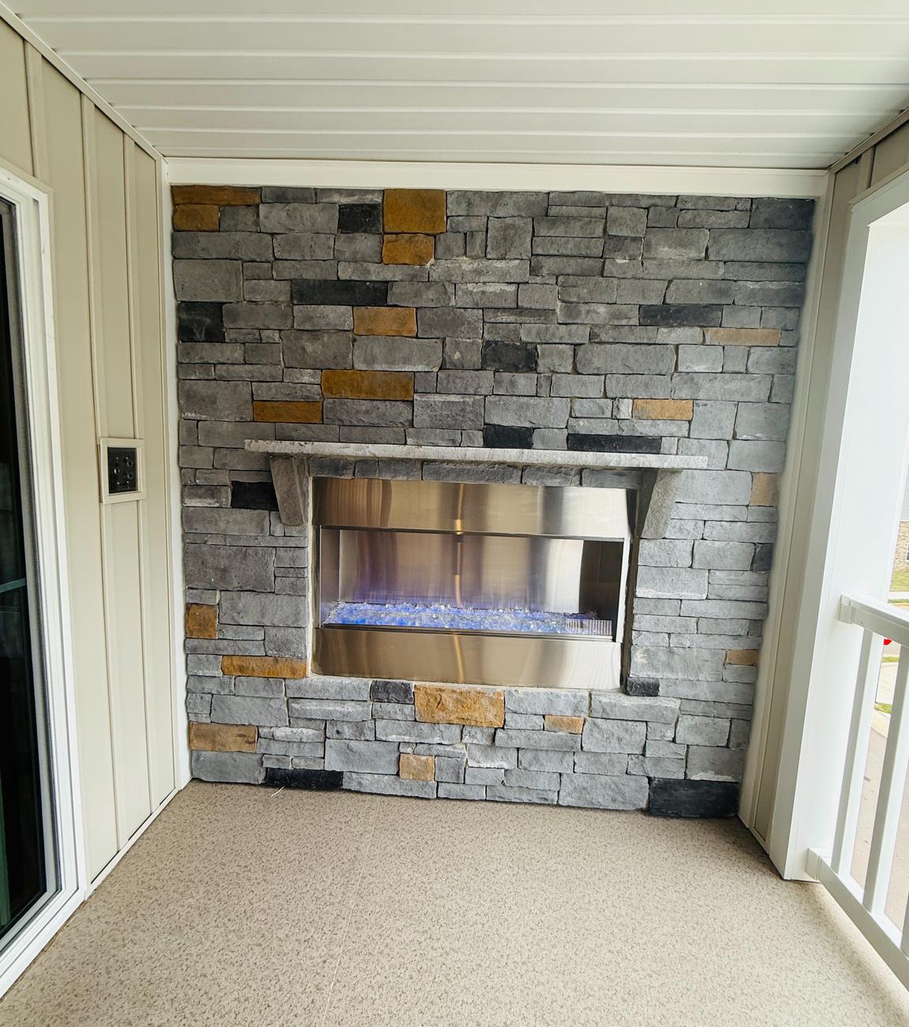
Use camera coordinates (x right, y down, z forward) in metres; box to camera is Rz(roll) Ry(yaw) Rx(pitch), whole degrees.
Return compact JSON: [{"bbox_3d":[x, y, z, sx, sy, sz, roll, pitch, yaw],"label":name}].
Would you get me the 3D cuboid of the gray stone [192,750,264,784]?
[{"bbox_3d":[-0.937,1.044,2.054,0.293,0.121,0.070,2,7,2],"label":"gray stone"}]

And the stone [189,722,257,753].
[{"bbox_3d":[-0.963,0.929,2.065,0.286,0.118,0.060,2,7,2],"label":"stone"}]

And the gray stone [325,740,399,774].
[{"bbox_3d":[-0.382,1.003,2.052,0.306,0.129,0.060,2,7,2],"label":"gray stone"}]

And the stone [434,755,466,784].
[{"bbox_3d":[-0.017,1.050,2.043,0.129,0.122,0.060,2,7,2],"label":"stone"}]

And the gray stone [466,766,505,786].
[{"bbox_3d":[0.127,1.069,2.033,0.159,0.078,0.060,2,6,2],"label":"gray stone"}]

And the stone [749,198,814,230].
[{"bbox_3d":[1.161,-1.066,1.768,0.220,0.103,0.060,2,6,2],"label":"stone"}]

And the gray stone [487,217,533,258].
[{"bbox_3d":[0.196,-0.973,1.753,0.158,0.138,0.055,2,7,2],"label":"gray stone"}]

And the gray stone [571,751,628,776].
[{"bbox_3d":[0.583,0.993,1.979,0.211,0.086,0.070,2,7,2],"label":"gray stone"}]

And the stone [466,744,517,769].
[{"bbox_3d":[0.154,0.978,2.003,0.202,0.097,0.070,2,7,2],"label":"stone"}]

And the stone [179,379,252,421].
[{"bbox_3d":[-0.888,-0.422,1.855,0.271,0.139,0.055,2,7,2],"label":"stone"}]

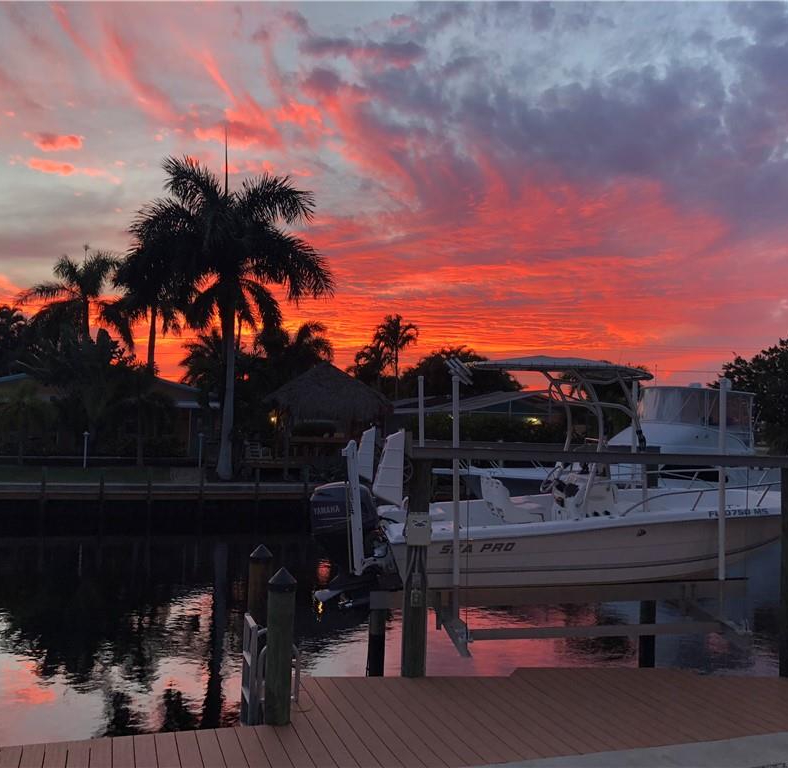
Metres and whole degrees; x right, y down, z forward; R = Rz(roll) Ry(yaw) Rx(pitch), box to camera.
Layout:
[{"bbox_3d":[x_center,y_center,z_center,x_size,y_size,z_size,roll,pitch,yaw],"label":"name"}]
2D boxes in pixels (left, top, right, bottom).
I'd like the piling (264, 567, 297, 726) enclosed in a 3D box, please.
[{"bbox_3d":[-0.865,1.999,6.316,0.220,1.189,0.220,3,-3,-19],"label":"piling"}]

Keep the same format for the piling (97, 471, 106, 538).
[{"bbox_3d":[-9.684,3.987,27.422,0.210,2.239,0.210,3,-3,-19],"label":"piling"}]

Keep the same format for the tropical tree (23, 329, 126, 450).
[{"bbox_3d":[-12.806,0.261,33.200,4.100,4.900,4.000,3,-3,-19],"label":"tropical tree"}]

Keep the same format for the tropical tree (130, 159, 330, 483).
[{"bbox_3d":[-6.117,-2.526,31.003,7.400,12.153,7.000,3,-3,-19],"label":"tropical tree"}]

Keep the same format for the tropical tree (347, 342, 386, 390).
[{"bbox_3d":[-1.621,0.935,52.069,2.800,7.327,2.800,3,-3,-19],"label":"tropical tree"}]

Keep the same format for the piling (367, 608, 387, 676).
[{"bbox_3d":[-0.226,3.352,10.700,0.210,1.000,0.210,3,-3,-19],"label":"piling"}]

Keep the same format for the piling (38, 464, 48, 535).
[{"bbox_3d":[-11.415,3.792,26.977,0.210,2.203,0.210,3,-3,-19],"label":"piling"}]

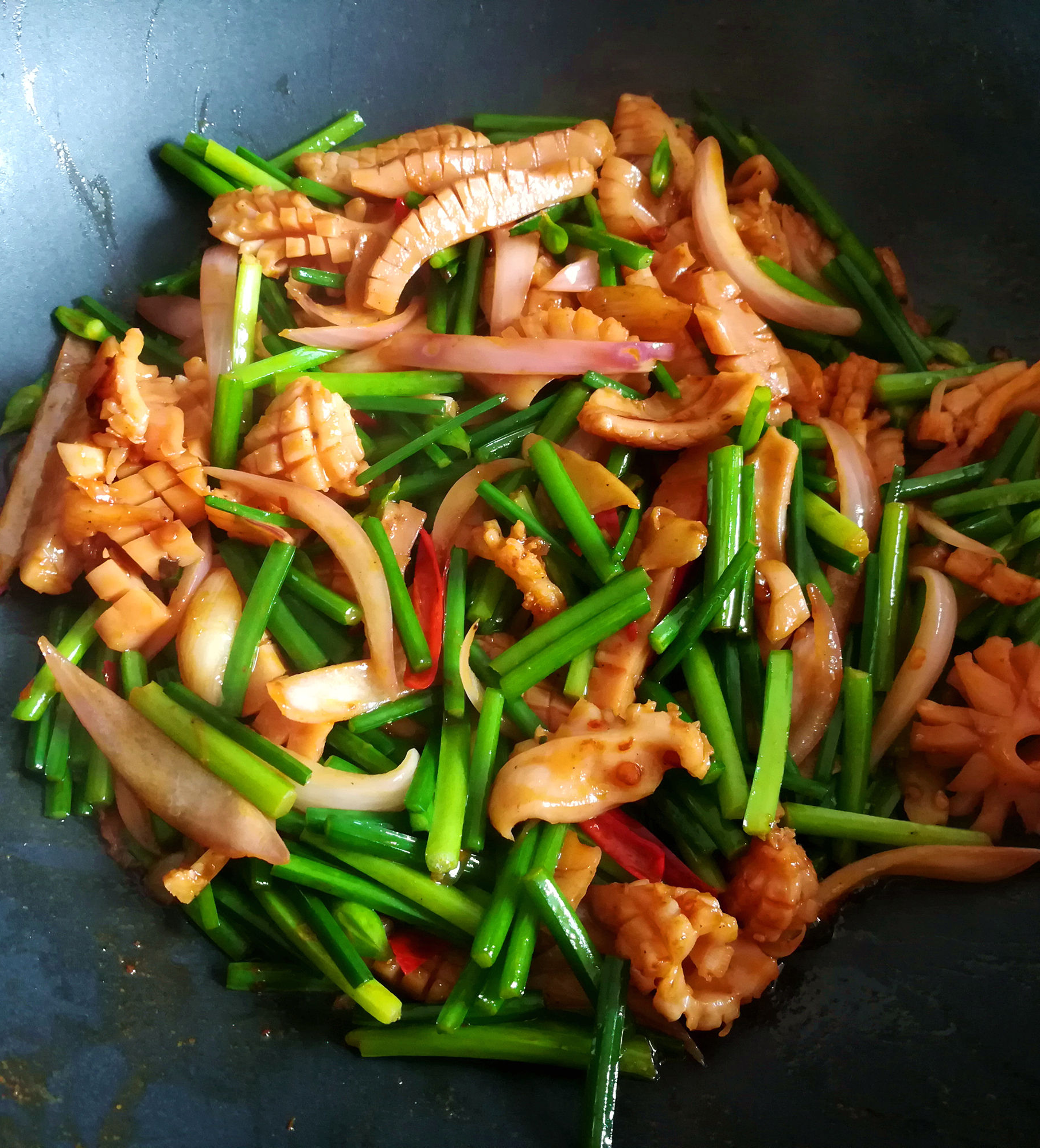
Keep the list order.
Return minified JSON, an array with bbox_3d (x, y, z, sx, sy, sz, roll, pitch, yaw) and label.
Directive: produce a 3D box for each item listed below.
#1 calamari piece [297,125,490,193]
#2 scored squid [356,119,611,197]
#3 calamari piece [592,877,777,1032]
[{"bbox_3d":[-0.034,-0.115,0.318,0.053,0.012,0.013,-14,65,-7],"label":"calamari piece"},{"bbox_3d":[-0.010,-0.112,0.312,0.071,0.013,0.013,-11,65,-5],"label":"scored squid"},{"bbox_3d":[0.035,0.082,0.248,0.038,0.024,0.027,15,65,7],"label":"calamari piece"}]

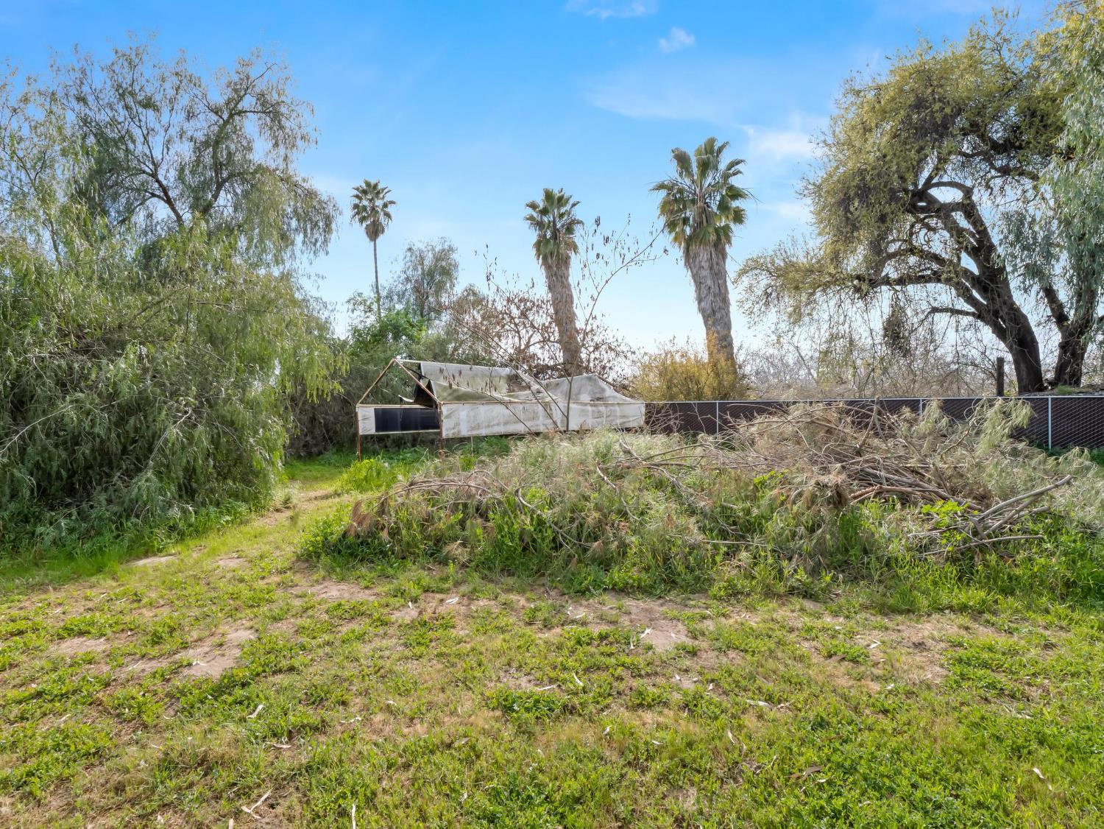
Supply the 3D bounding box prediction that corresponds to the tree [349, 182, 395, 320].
[{"bbox_3d":[-15.070,-9.500,43.000,3.900,20.500,3.900,0,1,0],"label":"tree"}]

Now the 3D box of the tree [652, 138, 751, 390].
[{"bbox_3d":[6.700,-5.730,23.000,4.200,13.500,4.100,0,1,0],"label":"tree"}]

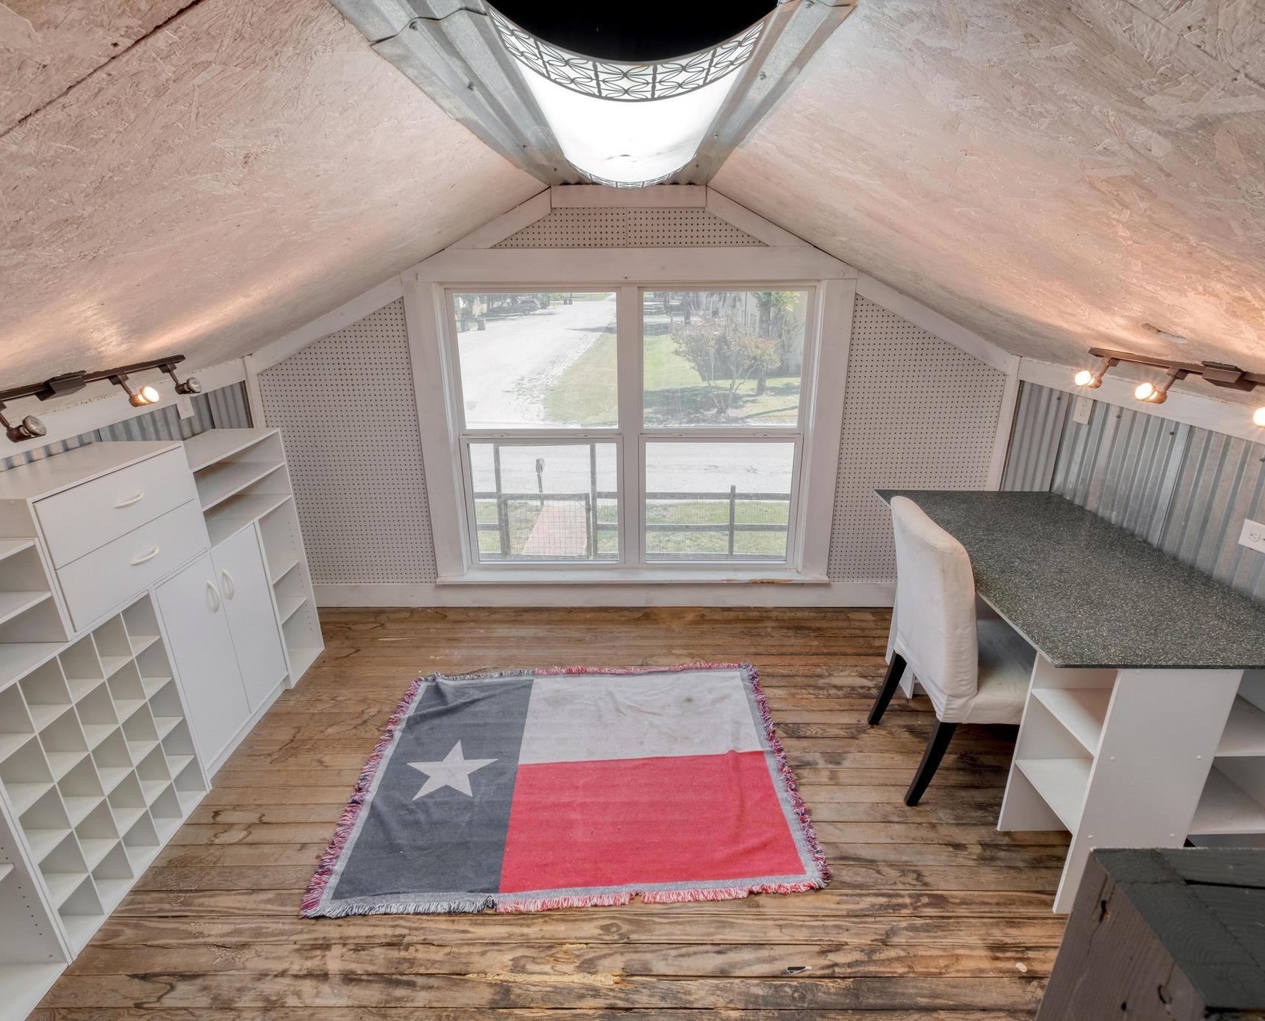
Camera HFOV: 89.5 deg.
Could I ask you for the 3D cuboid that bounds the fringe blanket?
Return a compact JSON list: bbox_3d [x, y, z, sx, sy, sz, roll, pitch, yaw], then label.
[{"bbox_3d":[-0.192,0.927,2.392,1.530,0.018,1.180,-1,20,-1],"label":"fringe blanket"}]

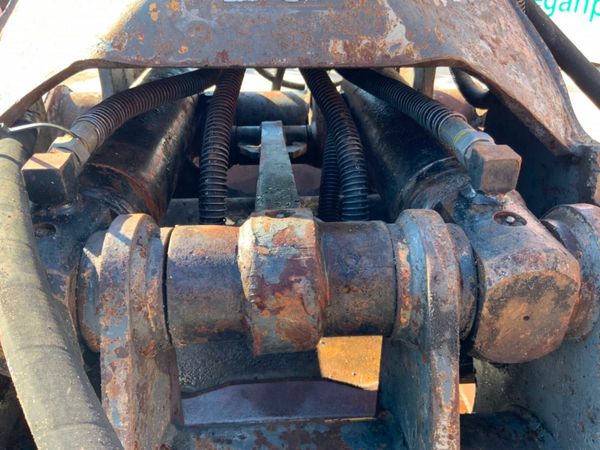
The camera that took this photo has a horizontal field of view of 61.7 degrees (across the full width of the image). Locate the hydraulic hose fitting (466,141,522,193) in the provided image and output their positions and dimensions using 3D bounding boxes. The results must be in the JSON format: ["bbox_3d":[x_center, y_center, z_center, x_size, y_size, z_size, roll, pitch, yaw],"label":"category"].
[{"bbox_3d":[0.216,-0.064,0.561,0.040,0.039,0.045,-2,28,0],"label":"hydraulic hose fitting"}]

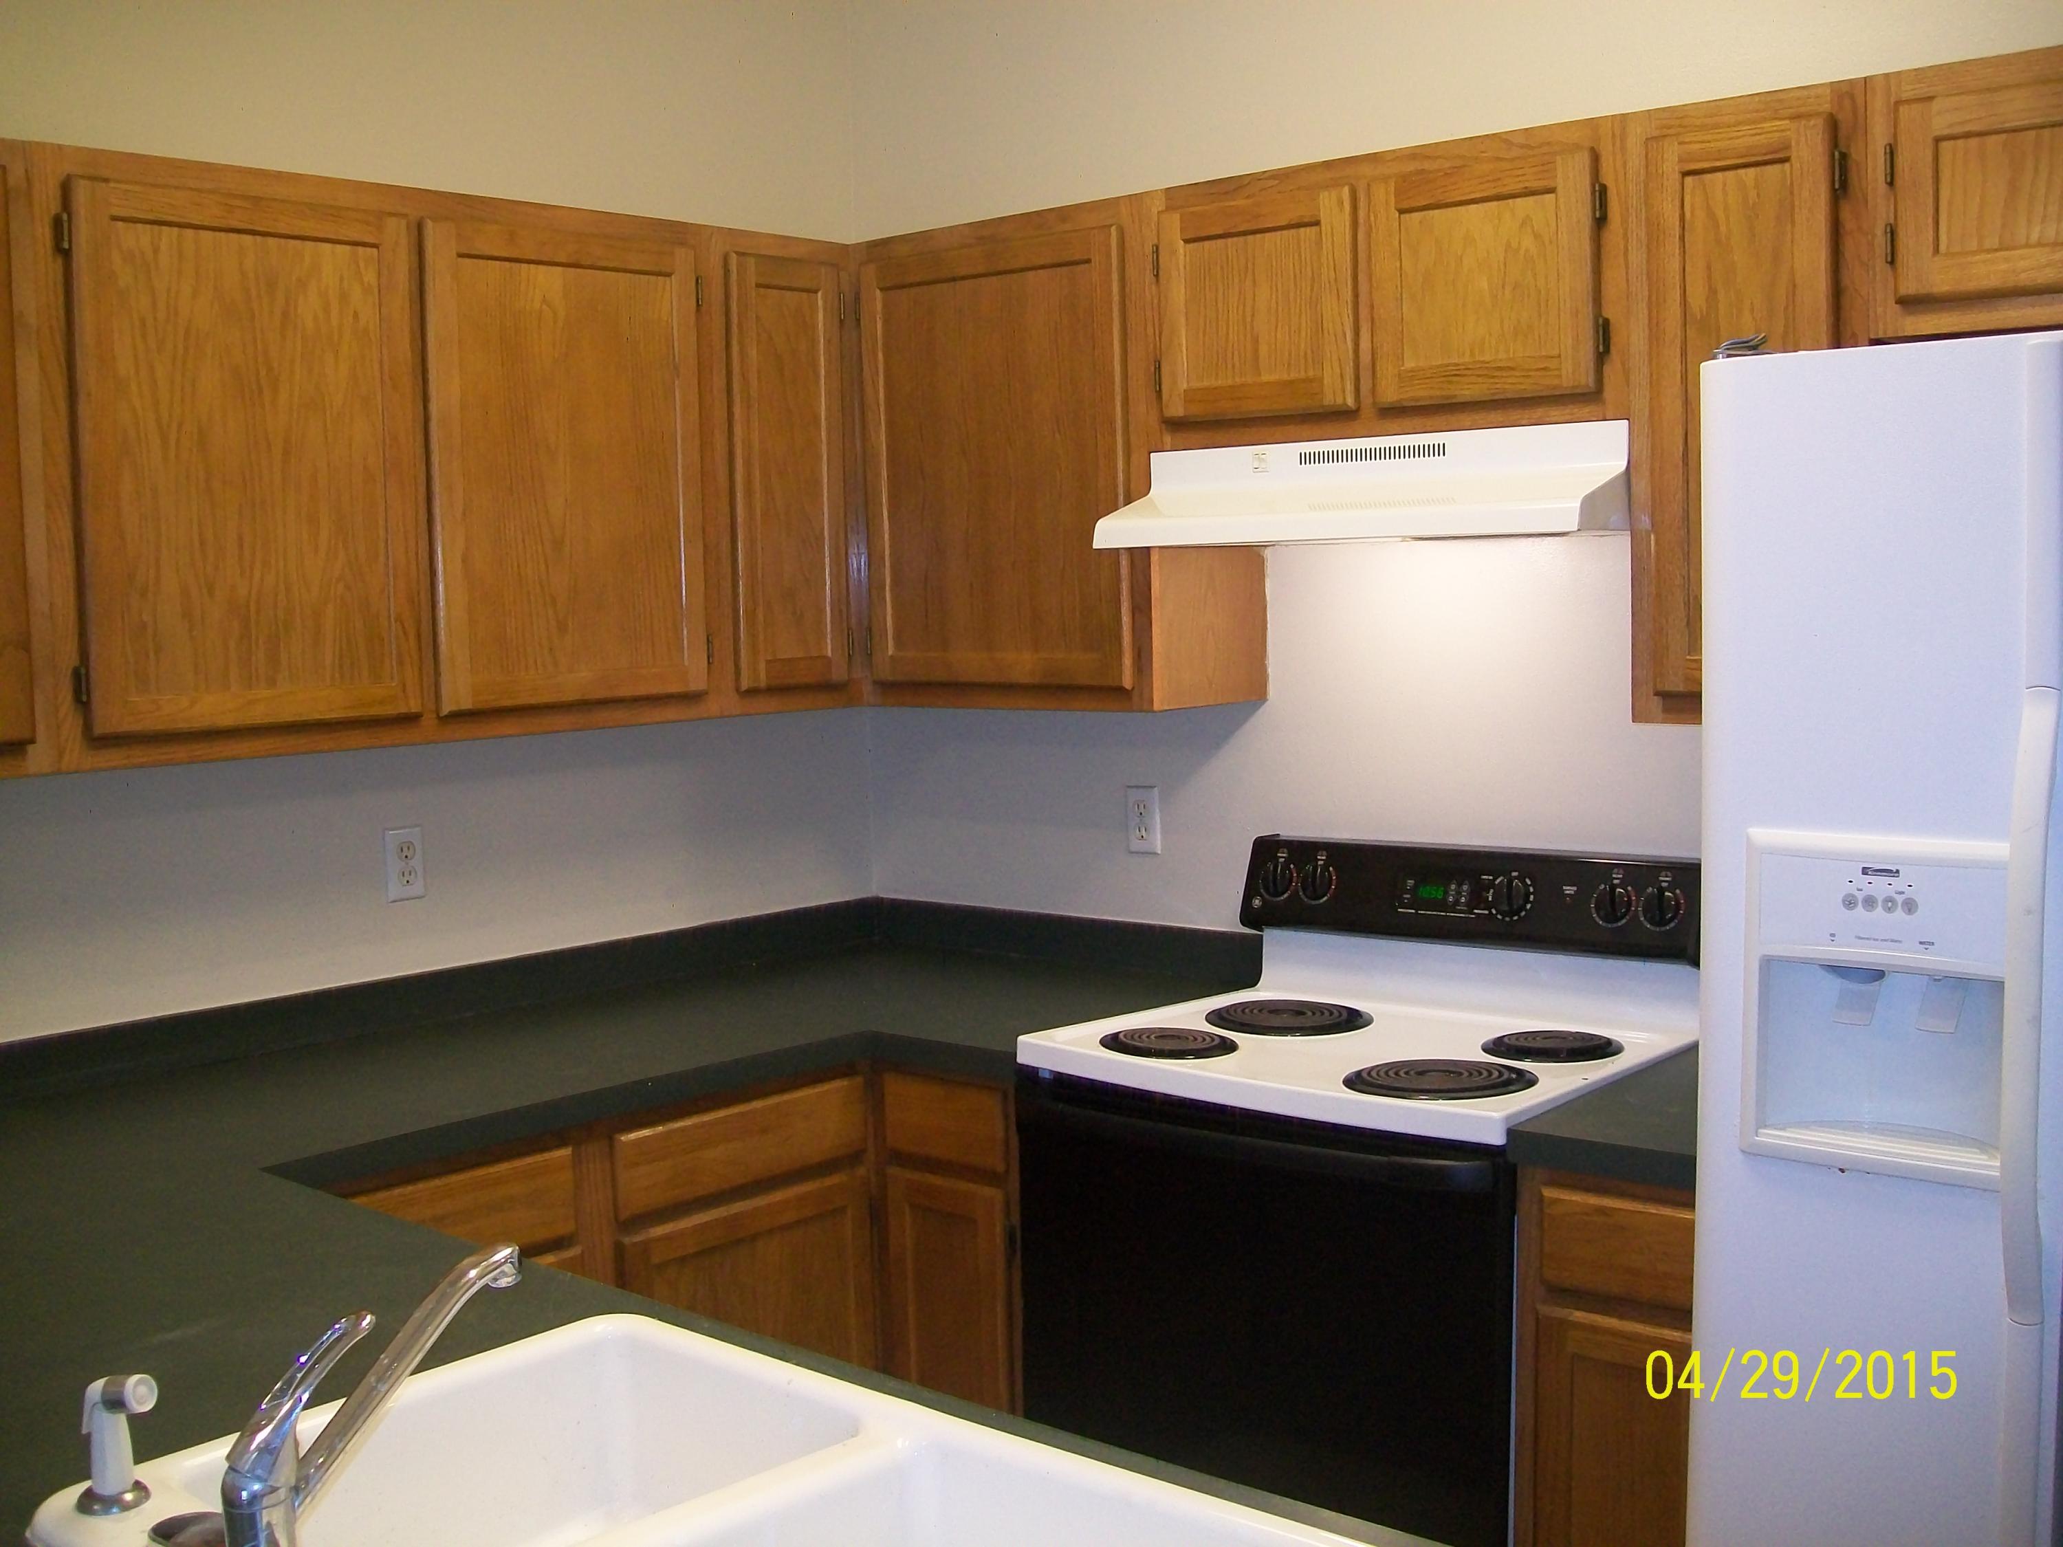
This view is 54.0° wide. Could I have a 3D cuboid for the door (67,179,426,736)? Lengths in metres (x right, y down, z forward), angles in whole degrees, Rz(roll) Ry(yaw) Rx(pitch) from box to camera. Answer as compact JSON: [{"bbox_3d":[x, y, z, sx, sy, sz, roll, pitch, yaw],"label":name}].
[{"bbox_3d":[-1.001,-0.397,2.614,0.025,0.680,0.475,3,7,41],"label":"door"}]

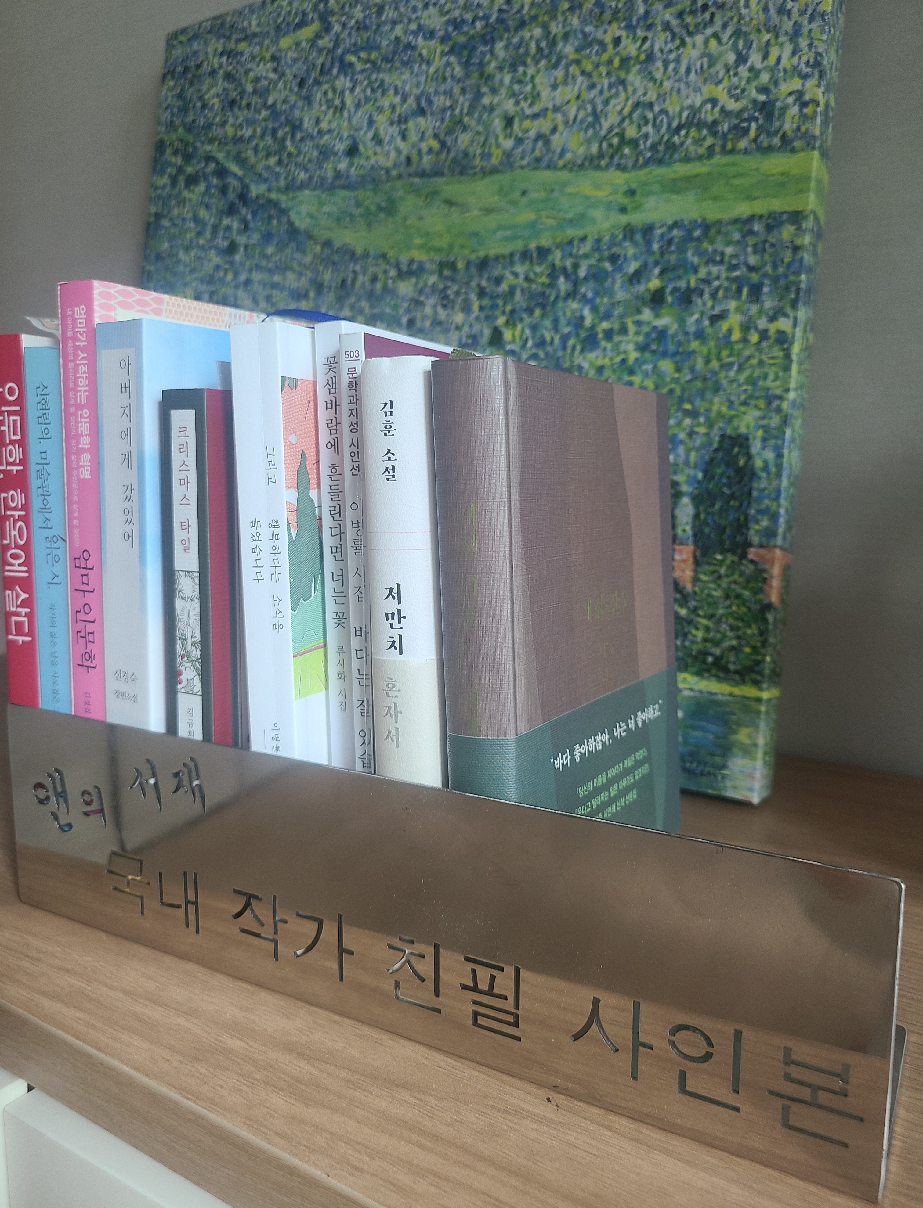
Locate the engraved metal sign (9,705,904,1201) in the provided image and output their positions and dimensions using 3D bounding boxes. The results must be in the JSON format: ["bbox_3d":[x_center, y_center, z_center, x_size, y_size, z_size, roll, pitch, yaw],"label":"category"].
[{"bbox_3d":[-0.018,0.082,0.312,0.301,0.079,0.079,5,10,28],"label":"engraved metal sign"}]

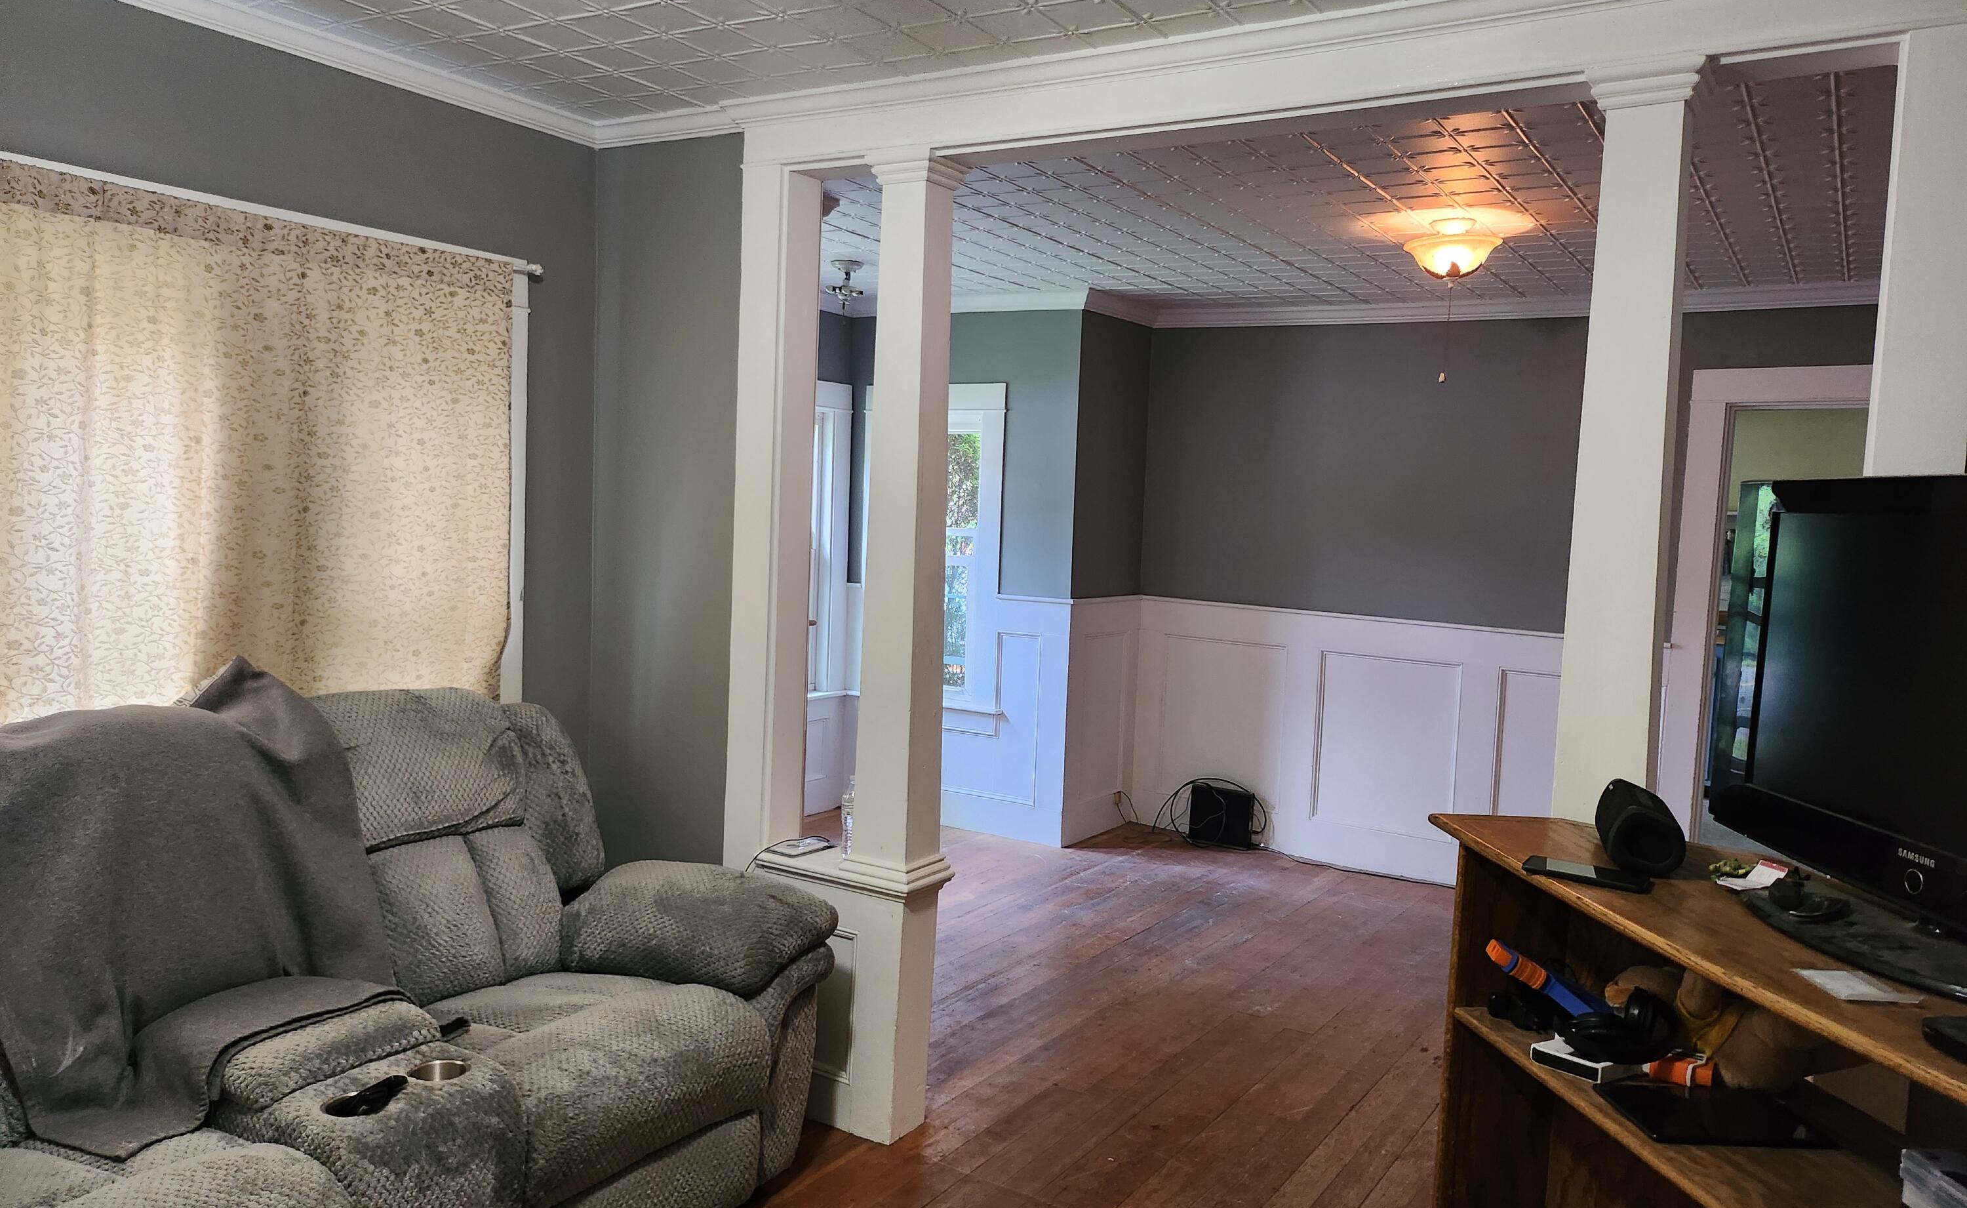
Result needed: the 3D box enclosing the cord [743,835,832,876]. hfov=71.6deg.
[{"bbox_3d":[-0.493,0.624,3.430,0.125,0.074,0.240,5,5,32],"label":"cord"}]

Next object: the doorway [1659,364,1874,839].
[{"bbox_3d":[3.075,0.206,4.978,1.008,2.124,0.150,5,5,32],"label":"doorway"}]

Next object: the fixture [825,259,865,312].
[{"bbox_3d":[-0.531,-1.226,5.260,0.196,0.182,0.196,5,5,32],"label":"fixture"}]

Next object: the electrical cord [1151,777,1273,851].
[{"bbox_3d":[1.018,0.937,6.133,0.540,0.303,0.190,5,5,32],"label":"electrical cord"}]

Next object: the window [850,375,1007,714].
[{"bbox_3d":[-0.244,-0.270,6.333,0.842,1.486,0.110,5,5,32],"label":"window"}]

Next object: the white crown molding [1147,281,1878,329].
[{"bbox_3d":[2.105,-1.181,5.428,3.180,0.084,0.080,5,5,32],"label":"white crown molding"}]

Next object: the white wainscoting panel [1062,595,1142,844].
[{"bbox_3d":[0.528,0.517,6.218,0.045,1.089,0.601,5,5,32],"label":"white wainscoting panel"}]

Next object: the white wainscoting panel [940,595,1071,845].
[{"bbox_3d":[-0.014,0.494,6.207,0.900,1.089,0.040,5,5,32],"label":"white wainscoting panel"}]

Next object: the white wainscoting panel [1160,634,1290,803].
[{"bbox_3d":[1.081,0.539,6.219,0.597,0.753,0.035,5,5,32],"label":"white wainscoting panel"}]

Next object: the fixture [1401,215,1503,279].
[{"bbox_3d":[1.399,-1.049,4.078,0.296,0.182,0.296,5,5,32],"label":"fixture"}]

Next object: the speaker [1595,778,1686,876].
[{"bbox_3d":[0.896,0.303,1.869,0.096,0.096,0.220,4,5,18],"label":"speaker"}]

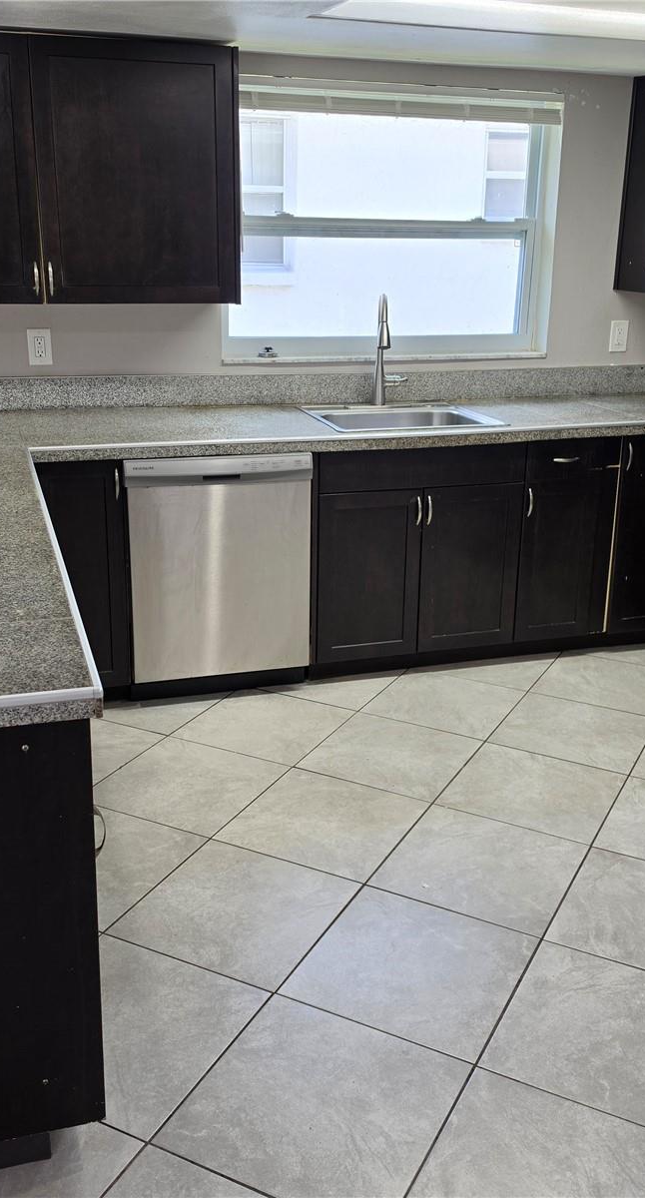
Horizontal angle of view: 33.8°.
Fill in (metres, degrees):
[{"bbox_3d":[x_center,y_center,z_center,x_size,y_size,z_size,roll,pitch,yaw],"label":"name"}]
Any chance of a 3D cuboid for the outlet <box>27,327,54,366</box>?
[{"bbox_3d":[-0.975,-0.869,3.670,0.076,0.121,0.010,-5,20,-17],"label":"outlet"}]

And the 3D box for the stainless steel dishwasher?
[{"bbox_3d":[-0.419,-0.162,3.750,0.604,0.808,0.620,-5,20,-17],"label":"stainless steel dishwasher"}]

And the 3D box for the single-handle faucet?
[{"bbox_3d":[0.254,-0.889,3.829,0.130,0.400,0.235,0,19,-3],"label":"single-handle faucet"}]

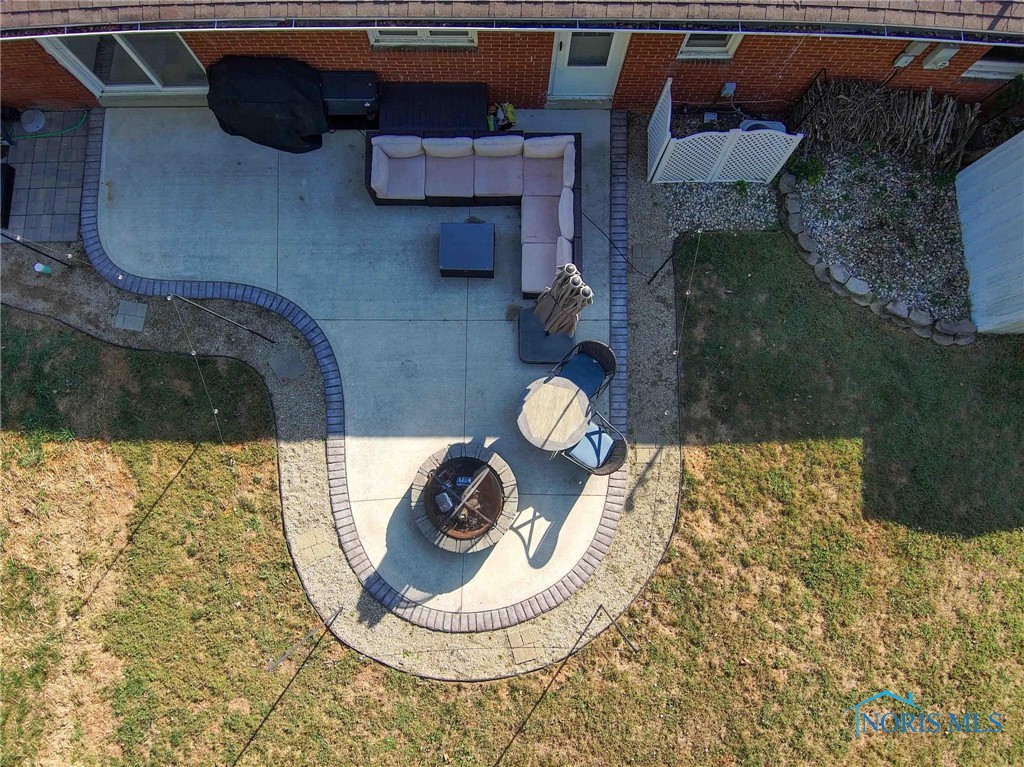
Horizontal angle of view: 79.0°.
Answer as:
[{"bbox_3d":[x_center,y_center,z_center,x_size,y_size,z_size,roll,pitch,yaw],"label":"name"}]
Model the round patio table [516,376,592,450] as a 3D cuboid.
[{"bbox_3d":[0.517,0.415,7.996,0.920,0.730,0.920,1,82,0],"label":"round patio table"}]

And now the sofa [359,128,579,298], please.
[{"bbox_3d":[-0.510,-2.265,8.408,2.870,0.630,2.120,1,82,0],"label":"sofa"}]

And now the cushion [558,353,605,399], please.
[{"bbox_3d":[0.892,-0.102,7.981,0.480,0.070,0.460,39,84,5],"label":"cushion"}]

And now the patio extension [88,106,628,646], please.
[{"bbox_3d":[-2.243,-0.376,8.539,7.720,0.100,7.240,1,82,0],"label":"patio extension"}]

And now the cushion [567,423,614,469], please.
[{"bbox_3d":[0.997,0.792,7.862,0.460,0.070,0.480,32,84,4],"label":"cushion"}]

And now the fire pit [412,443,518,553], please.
[{"bbox_3d":[-0.591,1.471,8.061,1.370,0.340,1.370,1,82,0],"label":"fire pit"}]

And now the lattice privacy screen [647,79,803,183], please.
[{"bbox_3d":[2.784,-3.311,8.235,1.740,1.200,0.820,1,82,0],"label":"lattice privacy screen"}]

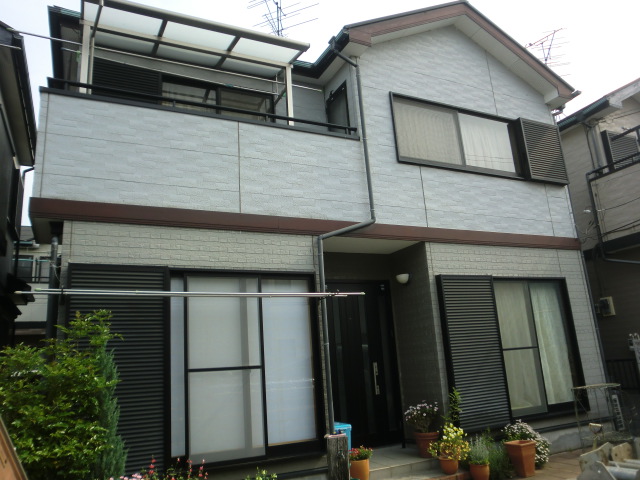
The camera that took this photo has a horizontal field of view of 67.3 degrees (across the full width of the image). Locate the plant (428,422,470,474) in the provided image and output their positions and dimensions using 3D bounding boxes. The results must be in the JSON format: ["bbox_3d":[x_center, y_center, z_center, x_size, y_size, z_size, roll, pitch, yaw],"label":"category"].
[{"bbox_3d":[1.537,2.479,5.743,0.470,0.560,0.420,-6,-14,12],"label":"plant"}]

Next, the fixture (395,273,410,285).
[{"bbox_3d":[1.234,0.597,7.280,0.130,0.140,0.241,3,-15,-27],"label":"fixture"}]

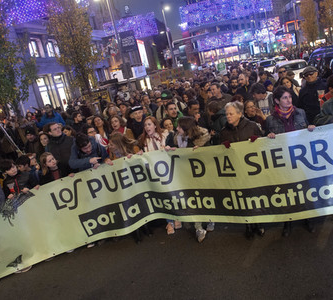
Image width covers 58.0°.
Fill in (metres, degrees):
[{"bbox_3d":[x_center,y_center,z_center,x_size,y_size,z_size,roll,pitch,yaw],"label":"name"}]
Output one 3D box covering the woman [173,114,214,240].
[{"bbox_3d":[0.364,0.366,3.791,0.520,1.580,0.480,0,19,38],"label":"woman"}]

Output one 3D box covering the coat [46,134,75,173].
[{"bbox_3d":[-1.468,0.172,4.371,0.540,0.760,0.340,-15,11,-16],"label":"coat"}]

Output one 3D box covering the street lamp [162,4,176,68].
[{"bbox_3d":[0.815,-13.482,38.958,1.500,9.363,0.450,-8,16,14],"label":"street lamp"}]

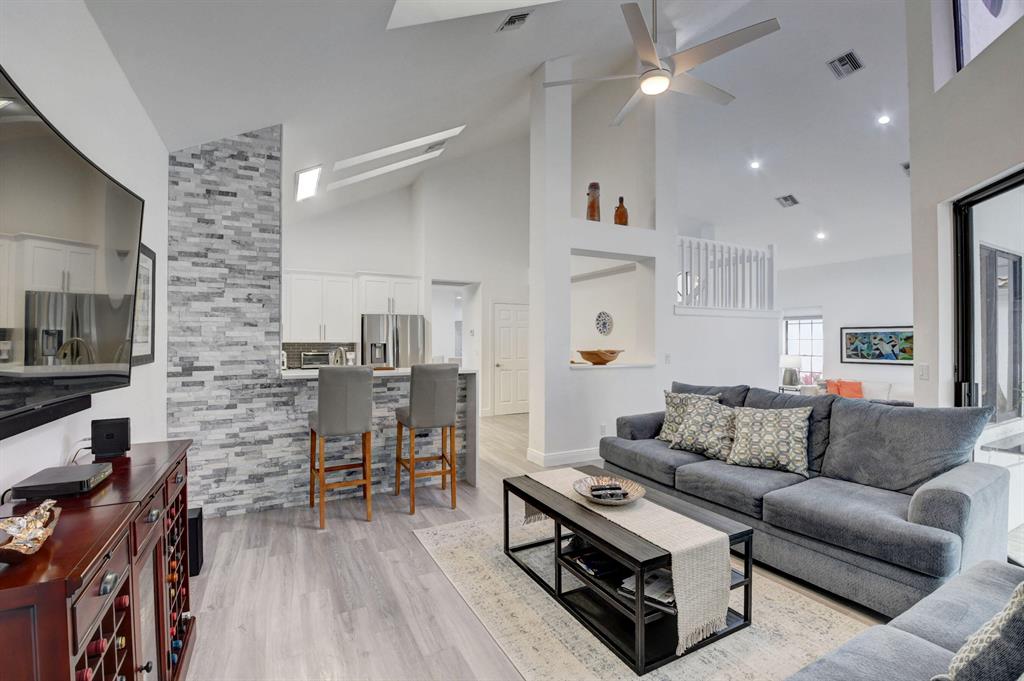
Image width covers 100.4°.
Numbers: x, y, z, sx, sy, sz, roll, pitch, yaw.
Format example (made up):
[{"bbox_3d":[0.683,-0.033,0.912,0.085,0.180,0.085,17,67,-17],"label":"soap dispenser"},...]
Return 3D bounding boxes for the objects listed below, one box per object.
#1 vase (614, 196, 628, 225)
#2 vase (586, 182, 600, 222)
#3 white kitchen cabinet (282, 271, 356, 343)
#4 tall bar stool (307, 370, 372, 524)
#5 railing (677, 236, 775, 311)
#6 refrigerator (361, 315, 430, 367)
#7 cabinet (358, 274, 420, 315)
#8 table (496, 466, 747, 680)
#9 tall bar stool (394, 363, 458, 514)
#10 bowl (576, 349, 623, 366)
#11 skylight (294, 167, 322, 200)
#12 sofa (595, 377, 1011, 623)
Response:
[{"bbox_3d":[1.362,-1.582,5.300,0.160,0.420,0.150,0,0,-29],"label":"vase"},{"bbox_3d":[0.978,-1.629,5.089,0.155,0.510,0.155,0,0,-29],"label":"vase"},{"bbox_3d":[-2.880,-0.484,6.374,0.950,1.030,0.340,0,0,-29],"label":"white kitchen cabinet"},{"bbox_3d":[-1.327,0.774,3.326,0.415,1.140,0.510,0,0,-26],"label":"tall bar stool"},{"bbox_3d":[3.140,-0.957,6.171,2.210,0.980,0.090,0,0,-29],"label":"railing"},{"bbox_3d":[-1.921,0.487,6.644,0.910,1.755,0.820,0,0,-29],"label":"refrigerator"},{"bbox_3d":[-1.969,-0.685,6.670,0.930,0.570,0.660,0,0,-29],"label":"cabinet"},{"bbox_3d":[0.539,1.116,2.365,0.708,0.452,1.145,0,0,-29],"label":"table"},{"bbox_3d":[-0.717,0.777,3.578,0.425,1.140,0.510,0,0,-21],"label":"tall bar stool"},{"bbox_3d":[1.076,0.207,5.155,0.560,0.195,0.520,0,0,0],"label":"bowl"},{"bbox_3d":[-2.471,-1.901,5.168,0.290,0.080,1.100,-29,13,-26],"label":"skylight"},{"bbox_3d":[1.702,0.874,3.008,0.970,0.950,2.285,0,0,-29],"label":"sofa"}]

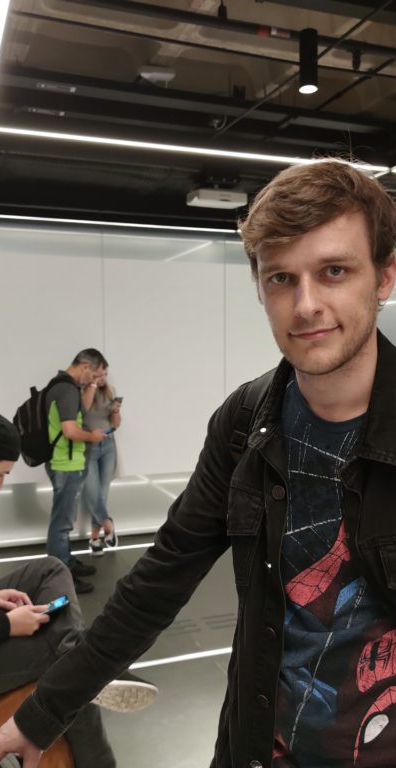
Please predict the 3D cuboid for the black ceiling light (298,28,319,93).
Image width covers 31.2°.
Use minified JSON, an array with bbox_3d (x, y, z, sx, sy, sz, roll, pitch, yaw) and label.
[{"bbox_3d":[0.501,-1.456,3.203,0.080,0.250,0.080,-1,3,-20],"label":"black ceiling light"}]

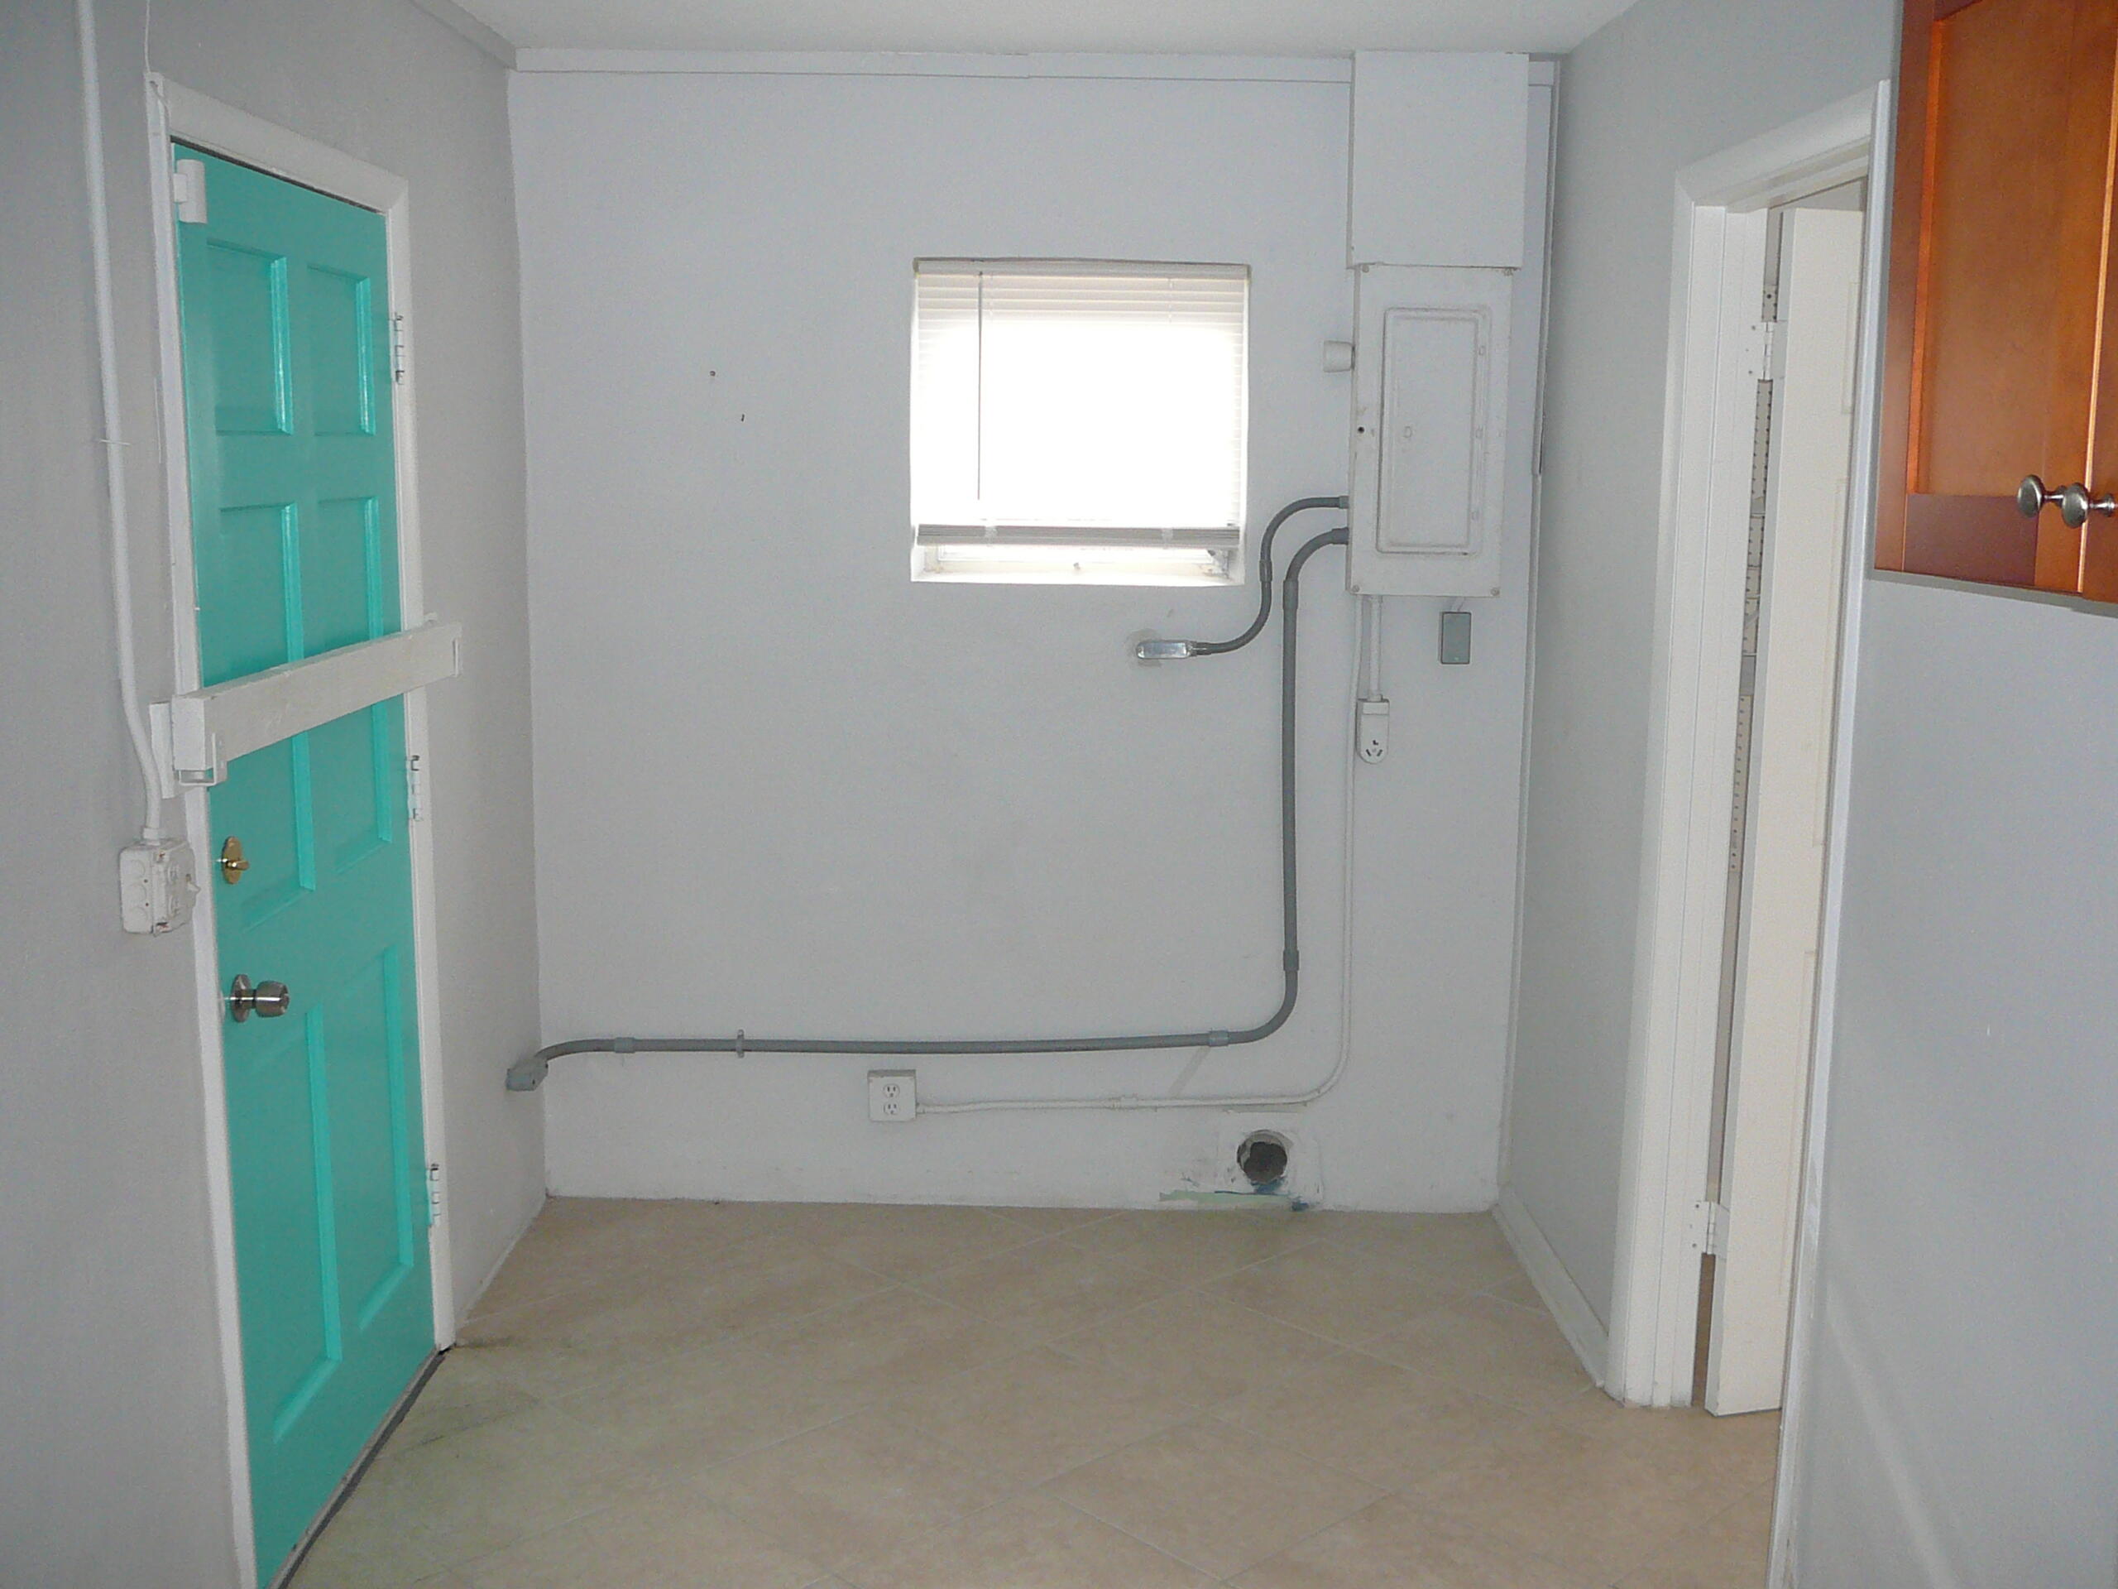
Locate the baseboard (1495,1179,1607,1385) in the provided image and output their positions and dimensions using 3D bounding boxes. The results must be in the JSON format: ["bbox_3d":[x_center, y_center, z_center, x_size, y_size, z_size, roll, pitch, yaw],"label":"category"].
[{"bbox_3d":[0.973,0.947,4.274,0.014,0.086,0.877,0,10,-1],"label":"baseboard"}]

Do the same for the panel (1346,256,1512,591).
[{"bbox_3d":[0.754,-0.737,4.379,0.304,0.655,0.100,1,10,1],"label":"panel"}]

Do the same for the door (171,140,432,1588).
[{"bbox_3d":[-1.156,0.101,3.309,0.044,2.021,0.910,1,10,0],"label":"door"}]

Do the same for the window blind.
[{"bbox_3d":[0.043,-0.803,4.451,0.685,0.585,0.045,1,10,1],"label":"window blind"}]

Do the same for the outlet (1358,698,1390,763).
[{"bbox_3d":[0.663,-0.134,4.503,0.061,0.130,0.060,1,10,1],"label":"outlet"}]

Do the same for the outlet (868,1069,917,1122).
[{"bbox_3d":[-0.360,0.656,4.661,0.102,0.104,0.045,1,10,1],"label":"outlet"}]

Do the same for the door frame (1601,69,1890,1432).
[{"bbox_3d":[1.063,0.095,3.237,0.130,2.115,0.867,0,10,-1],"label":"door frame"}]

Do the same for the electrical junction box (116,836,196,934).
[{"bbox_3d":[-1.107,0.109,2.648,0.058,0.103,0.098,0,10,0],"label":"electrical junction box"}]

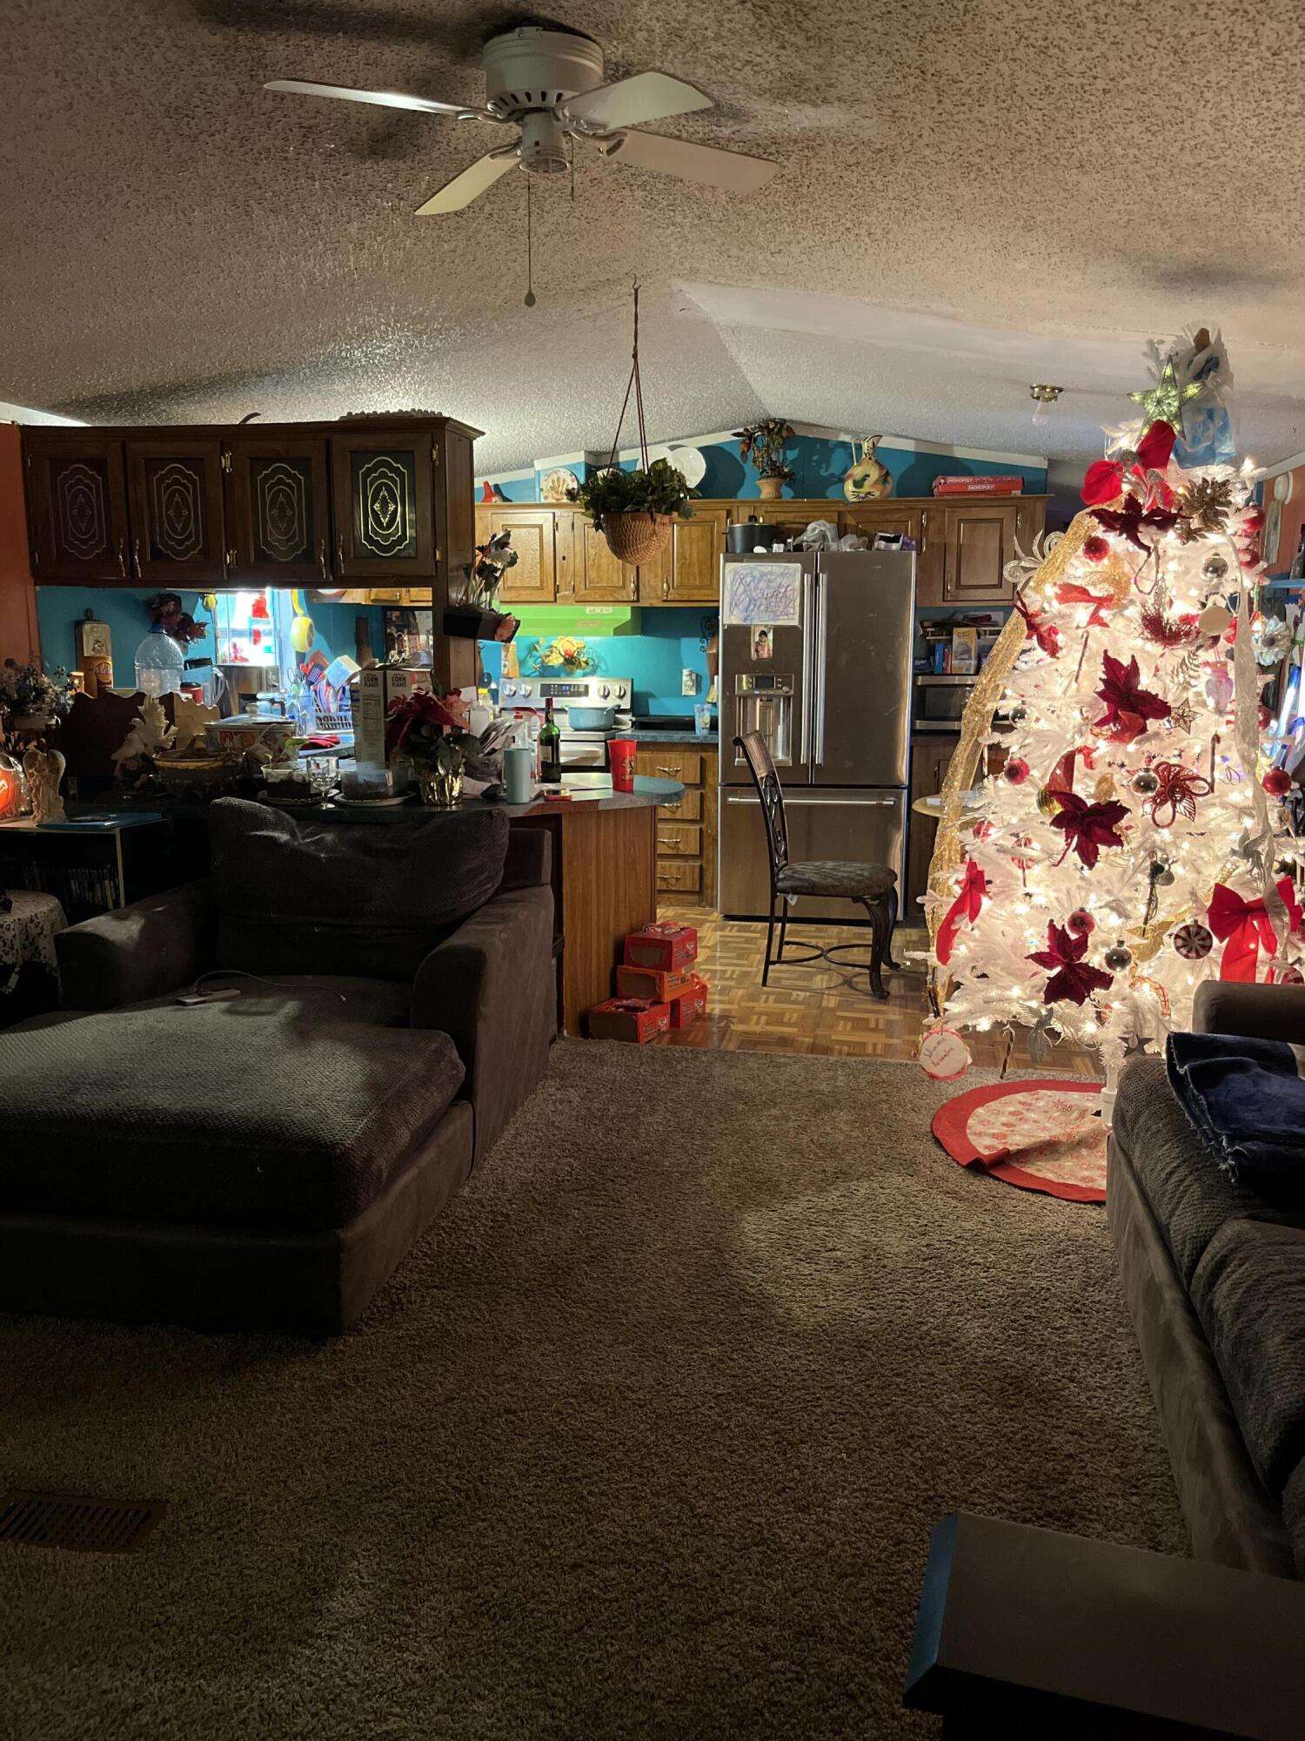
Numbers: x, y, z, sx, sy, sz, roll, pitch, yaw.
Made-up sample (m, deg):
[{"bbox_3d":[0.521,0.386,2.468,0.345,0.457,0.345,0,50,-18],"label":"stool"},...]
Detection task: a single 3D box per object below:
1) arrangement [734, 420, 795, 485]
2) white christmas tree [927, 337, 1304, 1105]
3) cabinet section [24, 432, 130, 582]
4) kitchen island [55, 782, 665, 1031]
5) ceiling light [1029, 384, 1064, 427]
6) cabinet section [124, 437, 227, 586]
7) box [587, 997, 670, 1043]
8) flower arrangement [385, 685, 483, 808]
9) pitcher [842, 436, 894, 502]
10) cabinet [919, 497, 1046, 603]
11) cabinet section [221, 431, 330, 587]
[{"bbox_3d":[0.563,-2.084,6.571,0.301,0.335,0.270,2,11,10],"label":"arrangement"},{"bbox_3d":[1.261,-0.314,3.540,1.040,2.146,1.040,2,11,10],"label":"white christmas tree"},{"bbox_3d":[-2.015,-1.307,4.780,0.404,0.522,0.303,2,10,9],"label":"cabinet section"},{"bbox_3d":[-0.957,0.123,4.694,2.190,0.890,1.000,2,11,10],"label":"kitchen island"},{"bbox_3d":[1.420,-1.675,4.717,0.125,0.150,0.125,8,12,9],"label":"ceiling light"},{"bbox_3d":[-1.647,-1.284,4.723,0.384,0.511,0.303,2,10,9],"label":"cabinet section"},{"bbox_3d":[-0.076,0.528,4.643,0.200,0.107,0.220,6,12,29],"label":"box"},{"bbox_3d":[-0.682,-0.390,4.100,0.280,0.365,0.280,2,11,10],"label":"flower arrangement"},{"bbox_3d":[1.062,-1.968,6.426,0.238,0.309,0.220,2,11,10],"label":"pitcher"},{"bbox_3d":[1.673,-1.611,6.652,0.605,0.520,0.310,2,11,10],"label":"cabinet"},{"bbox_3d":[-1.276,-1.270,4.664,0.389,0.509,0.303,2,10,9],"label":"cabinet section"}]

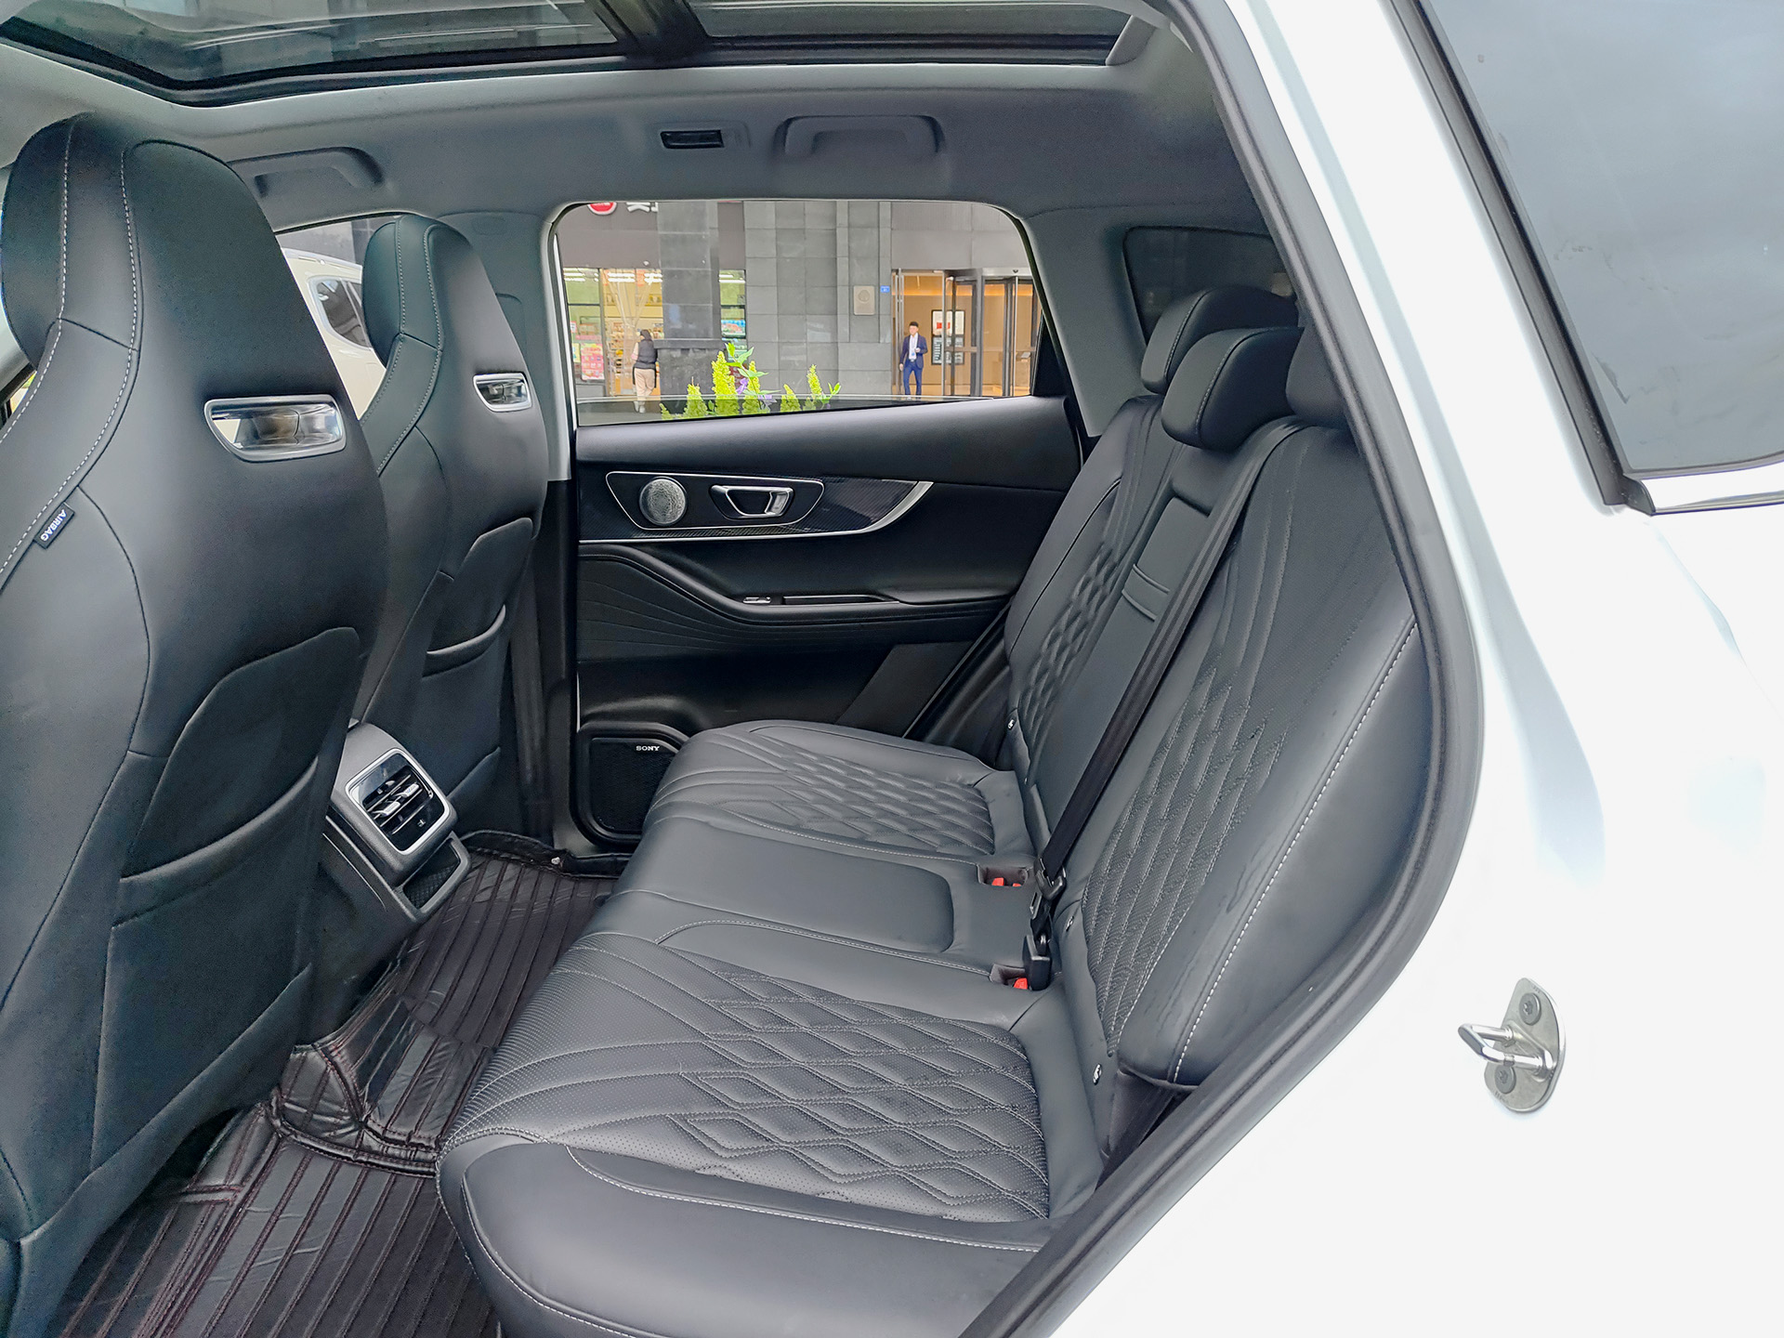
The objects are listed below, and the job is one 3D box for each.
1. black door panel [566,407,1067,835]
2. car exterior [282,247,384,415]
[{"bbox_3d":[-0.117,-0.086,2.197,0.870,0.775,0.140,0,15,-1],"label":"black door panel"},{"bbox_3d":[-3.973,-1.661,8.063,1.860,1.730,4.680,-1,15,-4],"label":"car exterior"}]

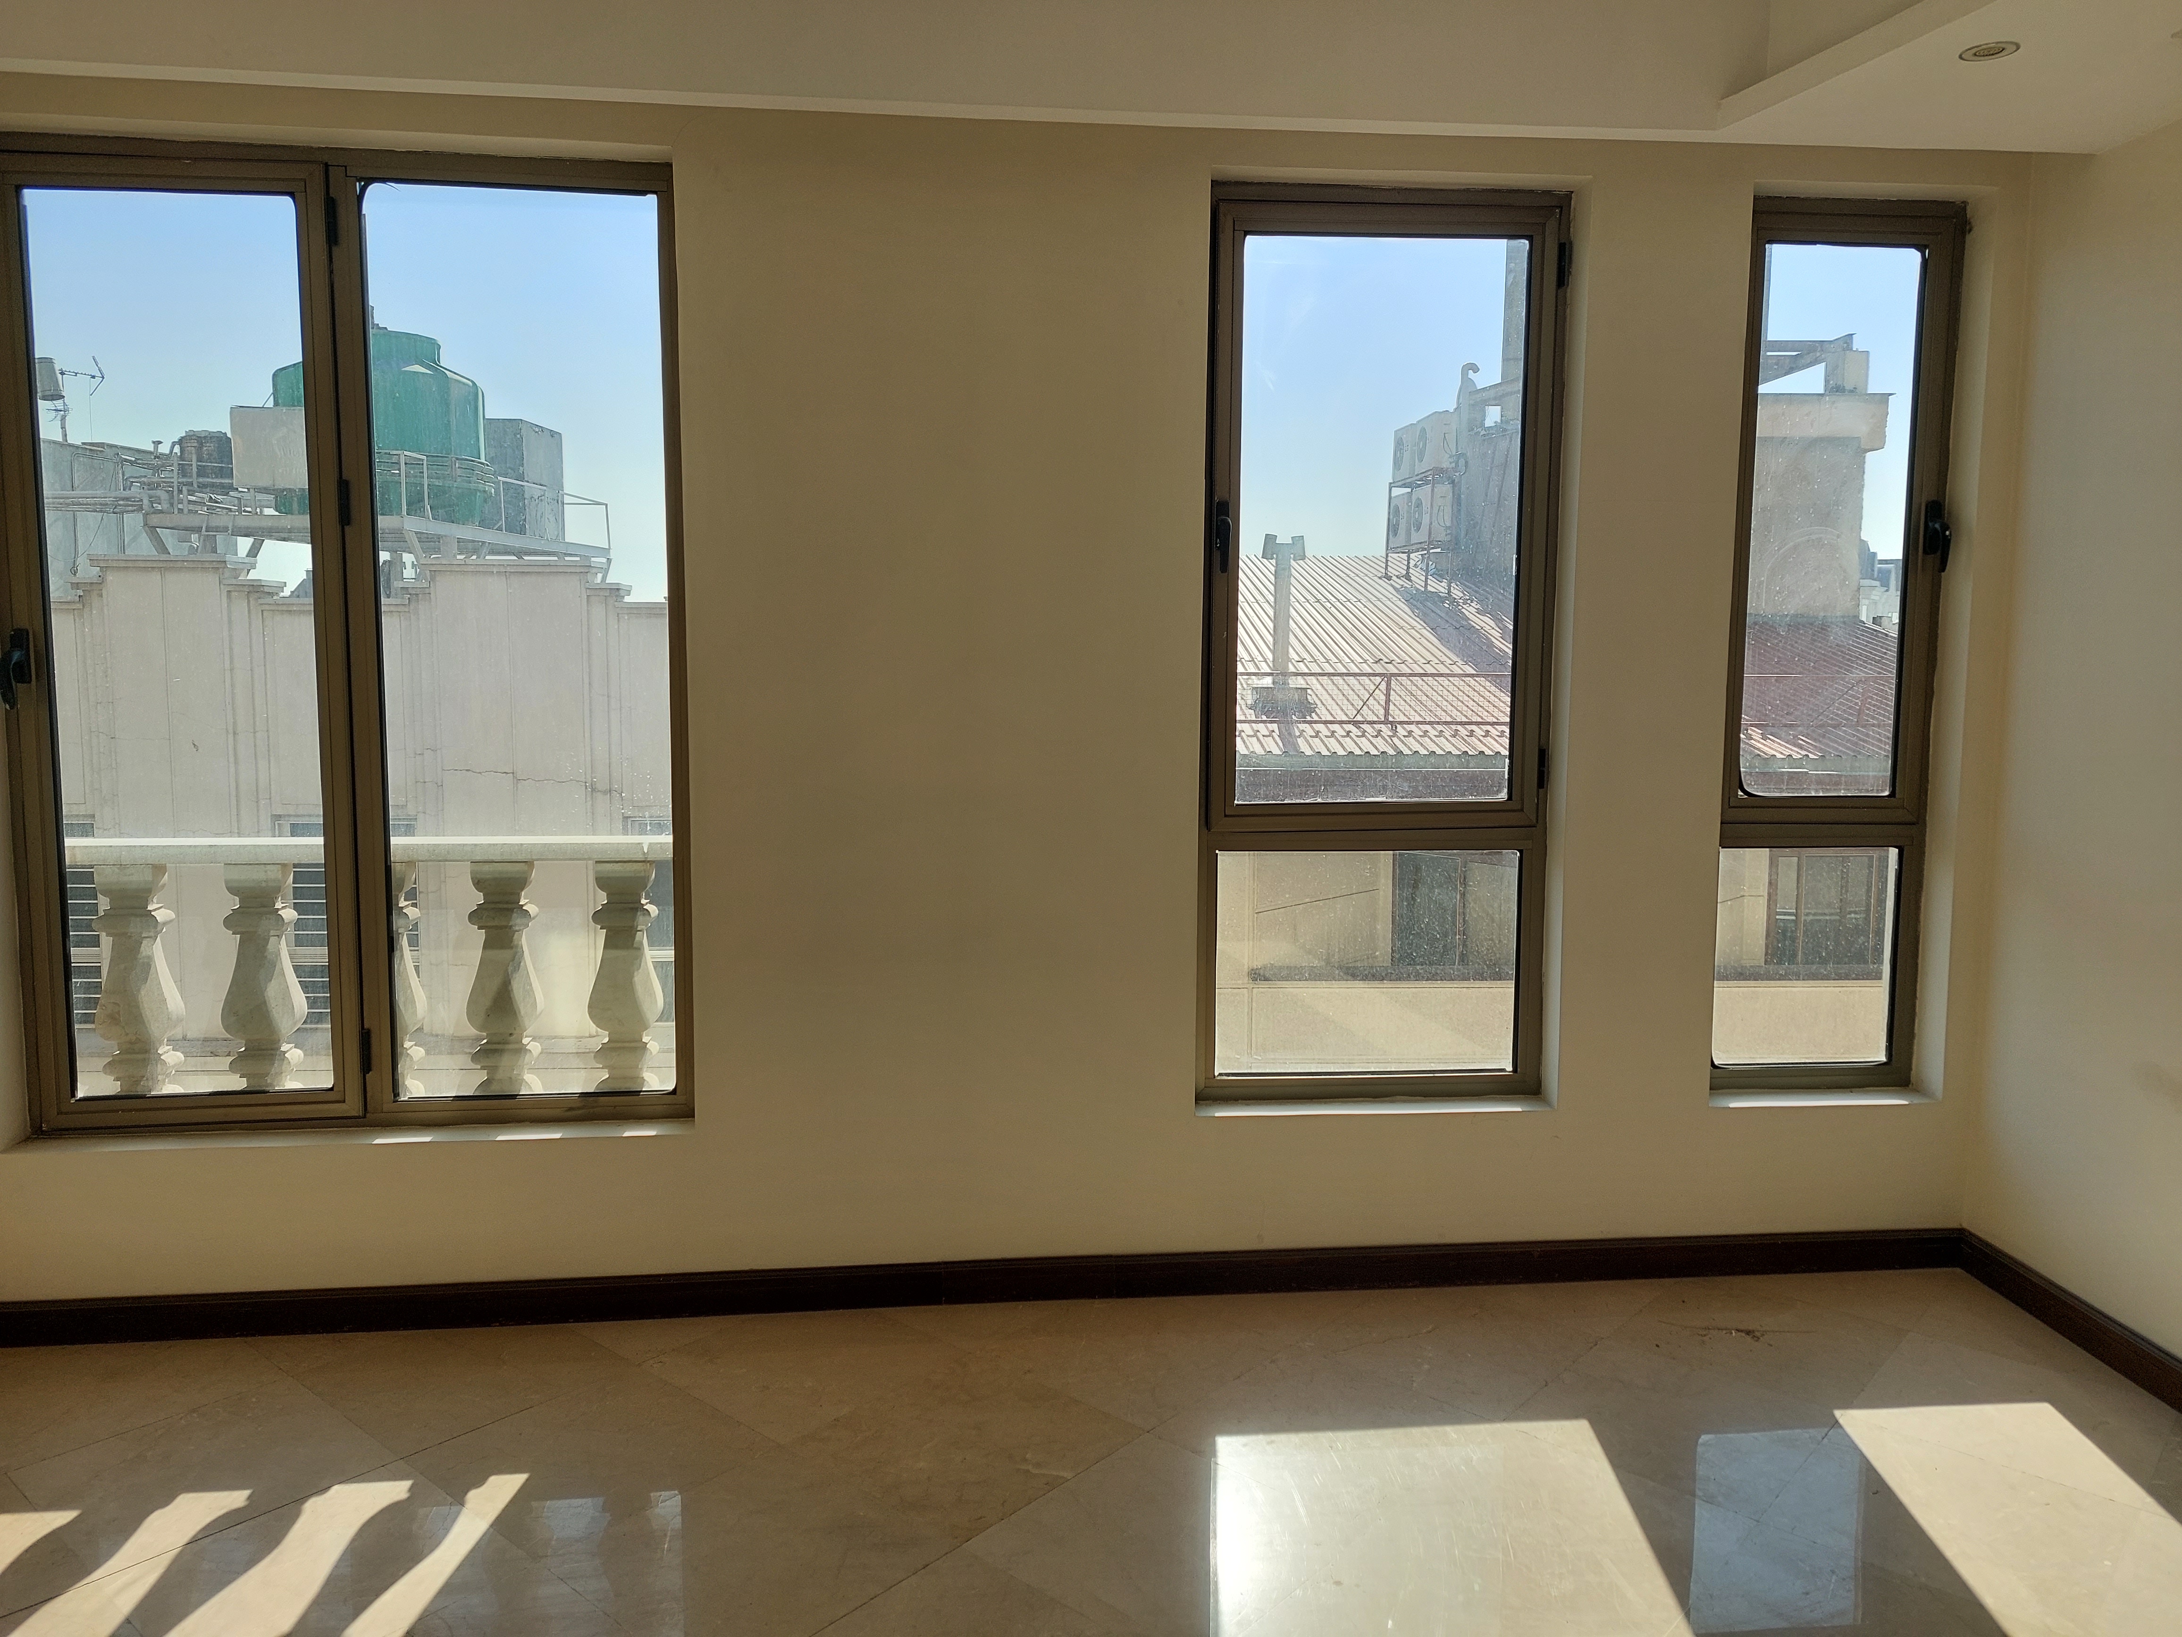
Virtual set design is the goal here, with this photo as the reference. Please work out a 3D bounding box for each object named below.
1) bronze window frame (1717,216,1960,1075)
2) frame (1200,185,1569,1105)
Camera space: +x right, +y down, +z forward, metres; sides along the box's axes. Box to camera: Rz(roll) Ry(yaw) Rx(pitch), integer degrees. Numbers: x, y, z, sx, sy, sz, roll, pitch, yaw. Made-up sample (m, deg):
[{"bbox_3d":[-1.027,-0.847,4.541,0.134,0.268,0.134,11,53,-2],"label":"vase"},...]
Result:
[{"bbox_3d":[1.771,-0.389,3.704,0.588,2.133,0.090,0,6,-6],"label":"bronze window frame"},{"bbox_3d":[0.667,-0.383,3.587,0.863,2.133,0.090,0,6,-6],"label":"frame"}]

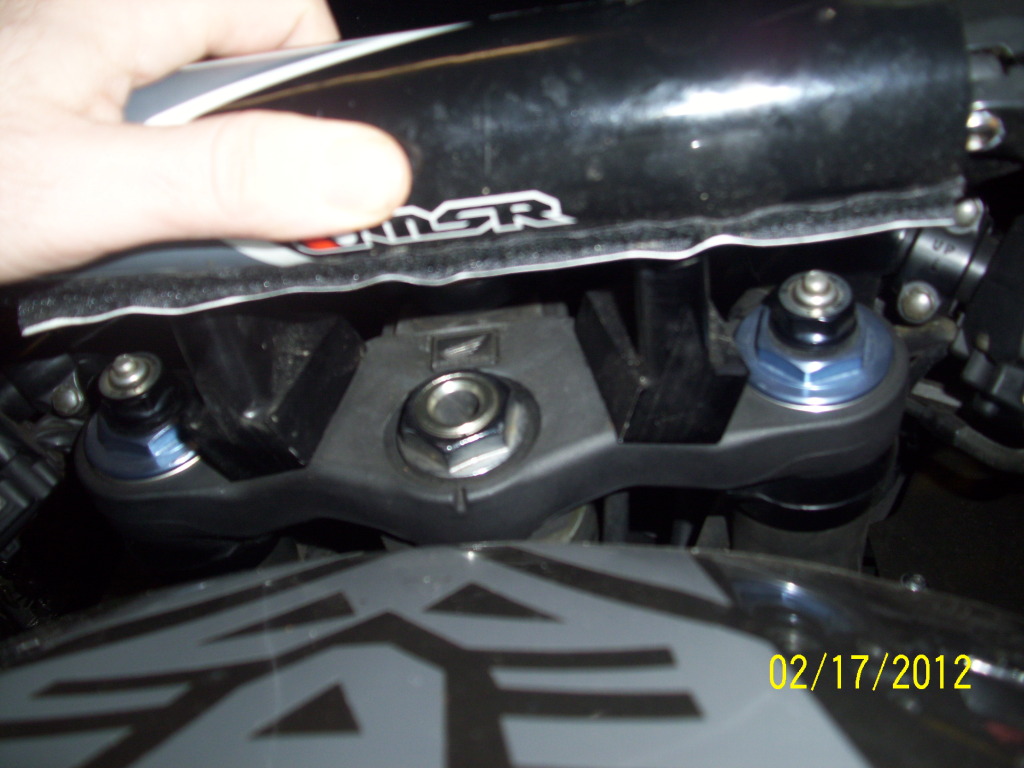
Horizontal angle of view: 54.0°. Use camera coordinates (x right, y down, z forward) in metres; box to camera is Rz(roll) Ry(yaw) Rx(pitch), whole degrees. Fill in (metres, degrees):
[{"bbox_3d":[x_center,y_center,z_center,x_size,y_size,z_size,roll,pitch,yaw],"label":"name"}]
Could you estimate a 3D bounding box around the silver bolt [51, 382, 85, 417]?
[{"bbox_3d":[-0.147,0.005,0.333,0.011,0.011,0.006,3,-21,-8],"label":"silver bolt"}]

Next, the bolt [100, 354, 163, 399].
[{"bbox_3d":[-0.118,-0.004,0.308,0.020,0.010,0.020,-6,47,6],"label":"bolt"}]

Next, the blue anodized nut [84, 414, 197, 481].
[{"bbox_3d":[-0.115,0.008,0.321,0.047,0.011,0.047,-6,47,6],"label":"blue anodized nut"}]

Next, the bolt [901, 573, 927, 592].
[{"bbox_3d":[0.118,0.059,0.295,0.007,0.006,0.007,0,23,0],"label":"bolt"}]

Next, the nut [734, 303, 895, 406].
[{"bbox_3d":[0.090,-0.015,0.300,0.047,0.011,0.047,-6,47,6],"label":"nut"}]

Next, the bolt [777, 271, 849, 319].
[{"bbox_3d":[0.087,-0.027,0.287,0.020,0.010,0.020,-6,47,6],"label":"bolt"}]

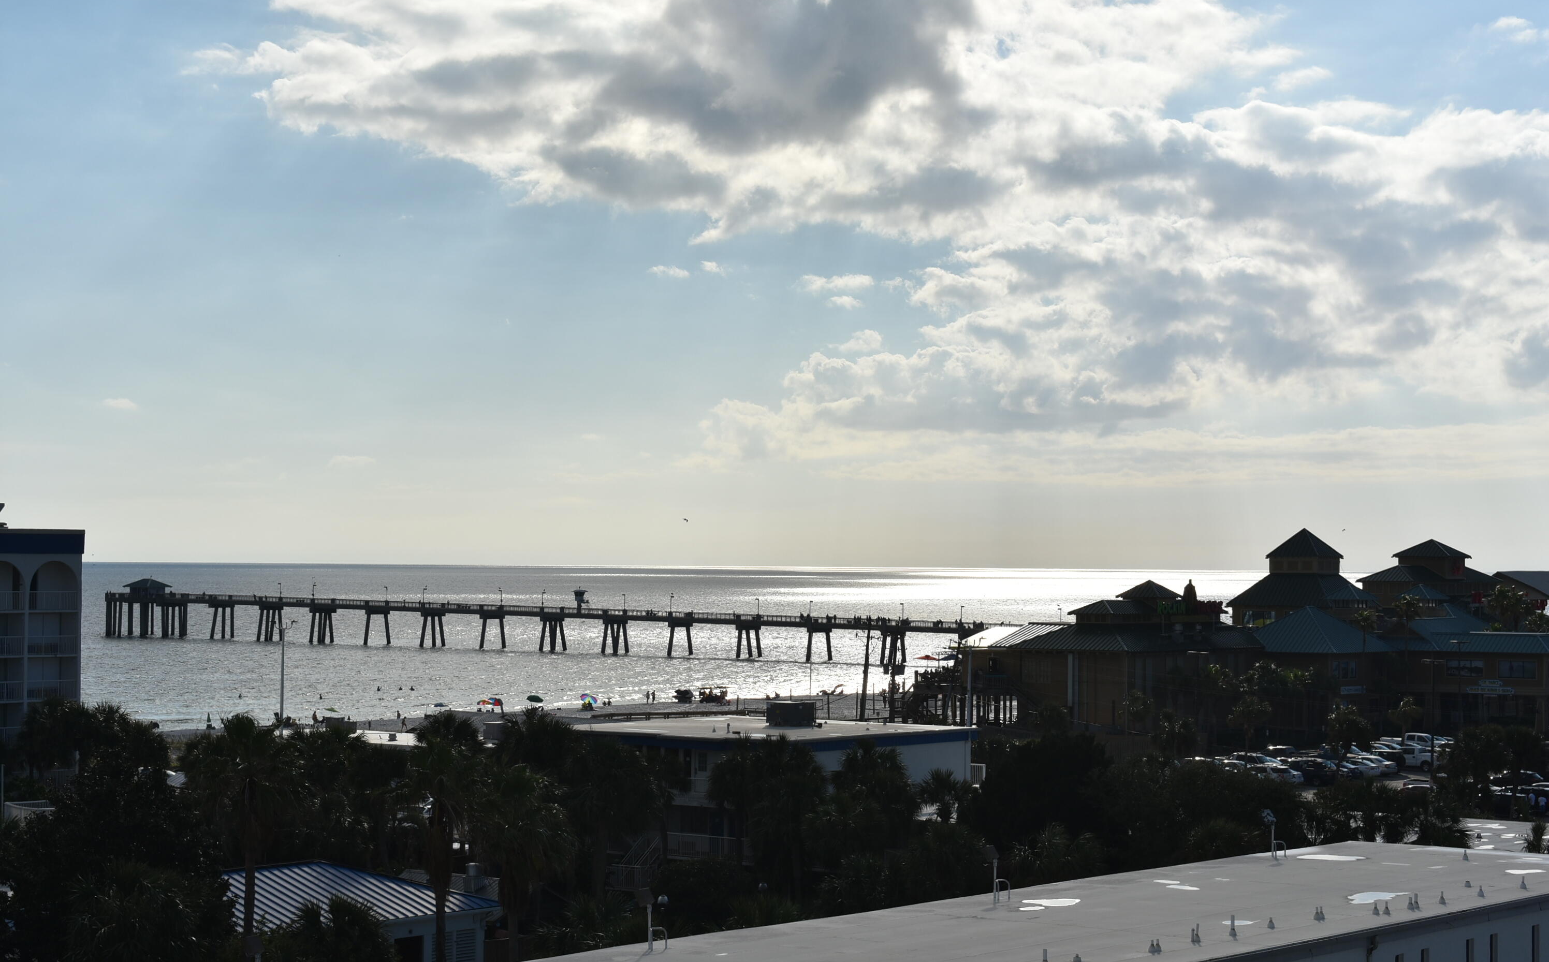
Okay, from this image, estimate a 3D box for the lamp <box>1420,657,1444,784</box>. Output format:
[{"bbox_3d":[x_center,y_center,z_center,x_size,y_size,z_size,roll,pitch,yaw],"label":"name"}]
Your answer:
[{"bbox_3d":[49.847,18.293,235.000,1.950,9.893,0.500,-1,-2,41],"label":"lamp"}]

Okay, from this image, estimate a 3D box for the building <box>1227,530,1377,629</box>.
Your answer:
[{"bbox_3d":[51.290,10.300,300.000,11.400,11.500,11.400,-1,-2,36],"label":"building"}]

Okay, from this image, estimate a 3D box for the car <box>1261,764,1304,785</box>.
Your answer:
[{"bbox_3d":[37.050,21.580,229.000,4.600,1.560,1.840,-1,-2,36],"label":"car"}]

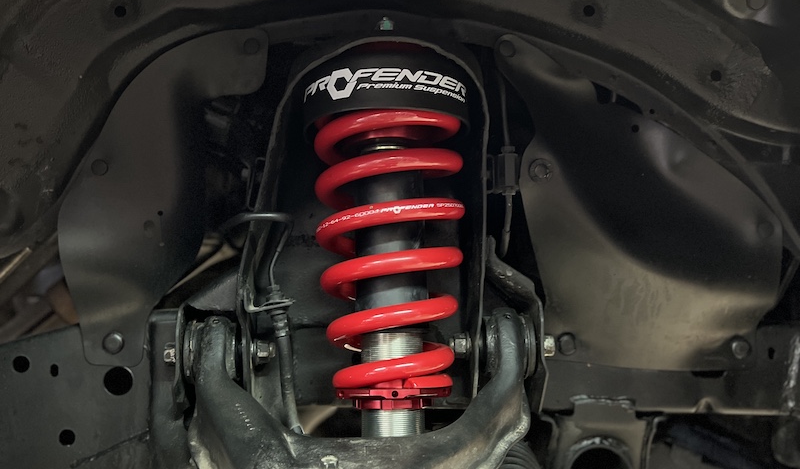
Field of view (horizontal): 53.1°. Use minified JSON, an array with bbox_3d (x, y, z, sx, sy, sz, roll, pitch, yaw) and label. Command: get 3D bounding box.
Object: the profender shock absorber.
[{"bbox_3d":[-0.007,0.067,0.662,0.142,0.445,0.142,-2,-11,0],"label":"profender shock absorber"}]

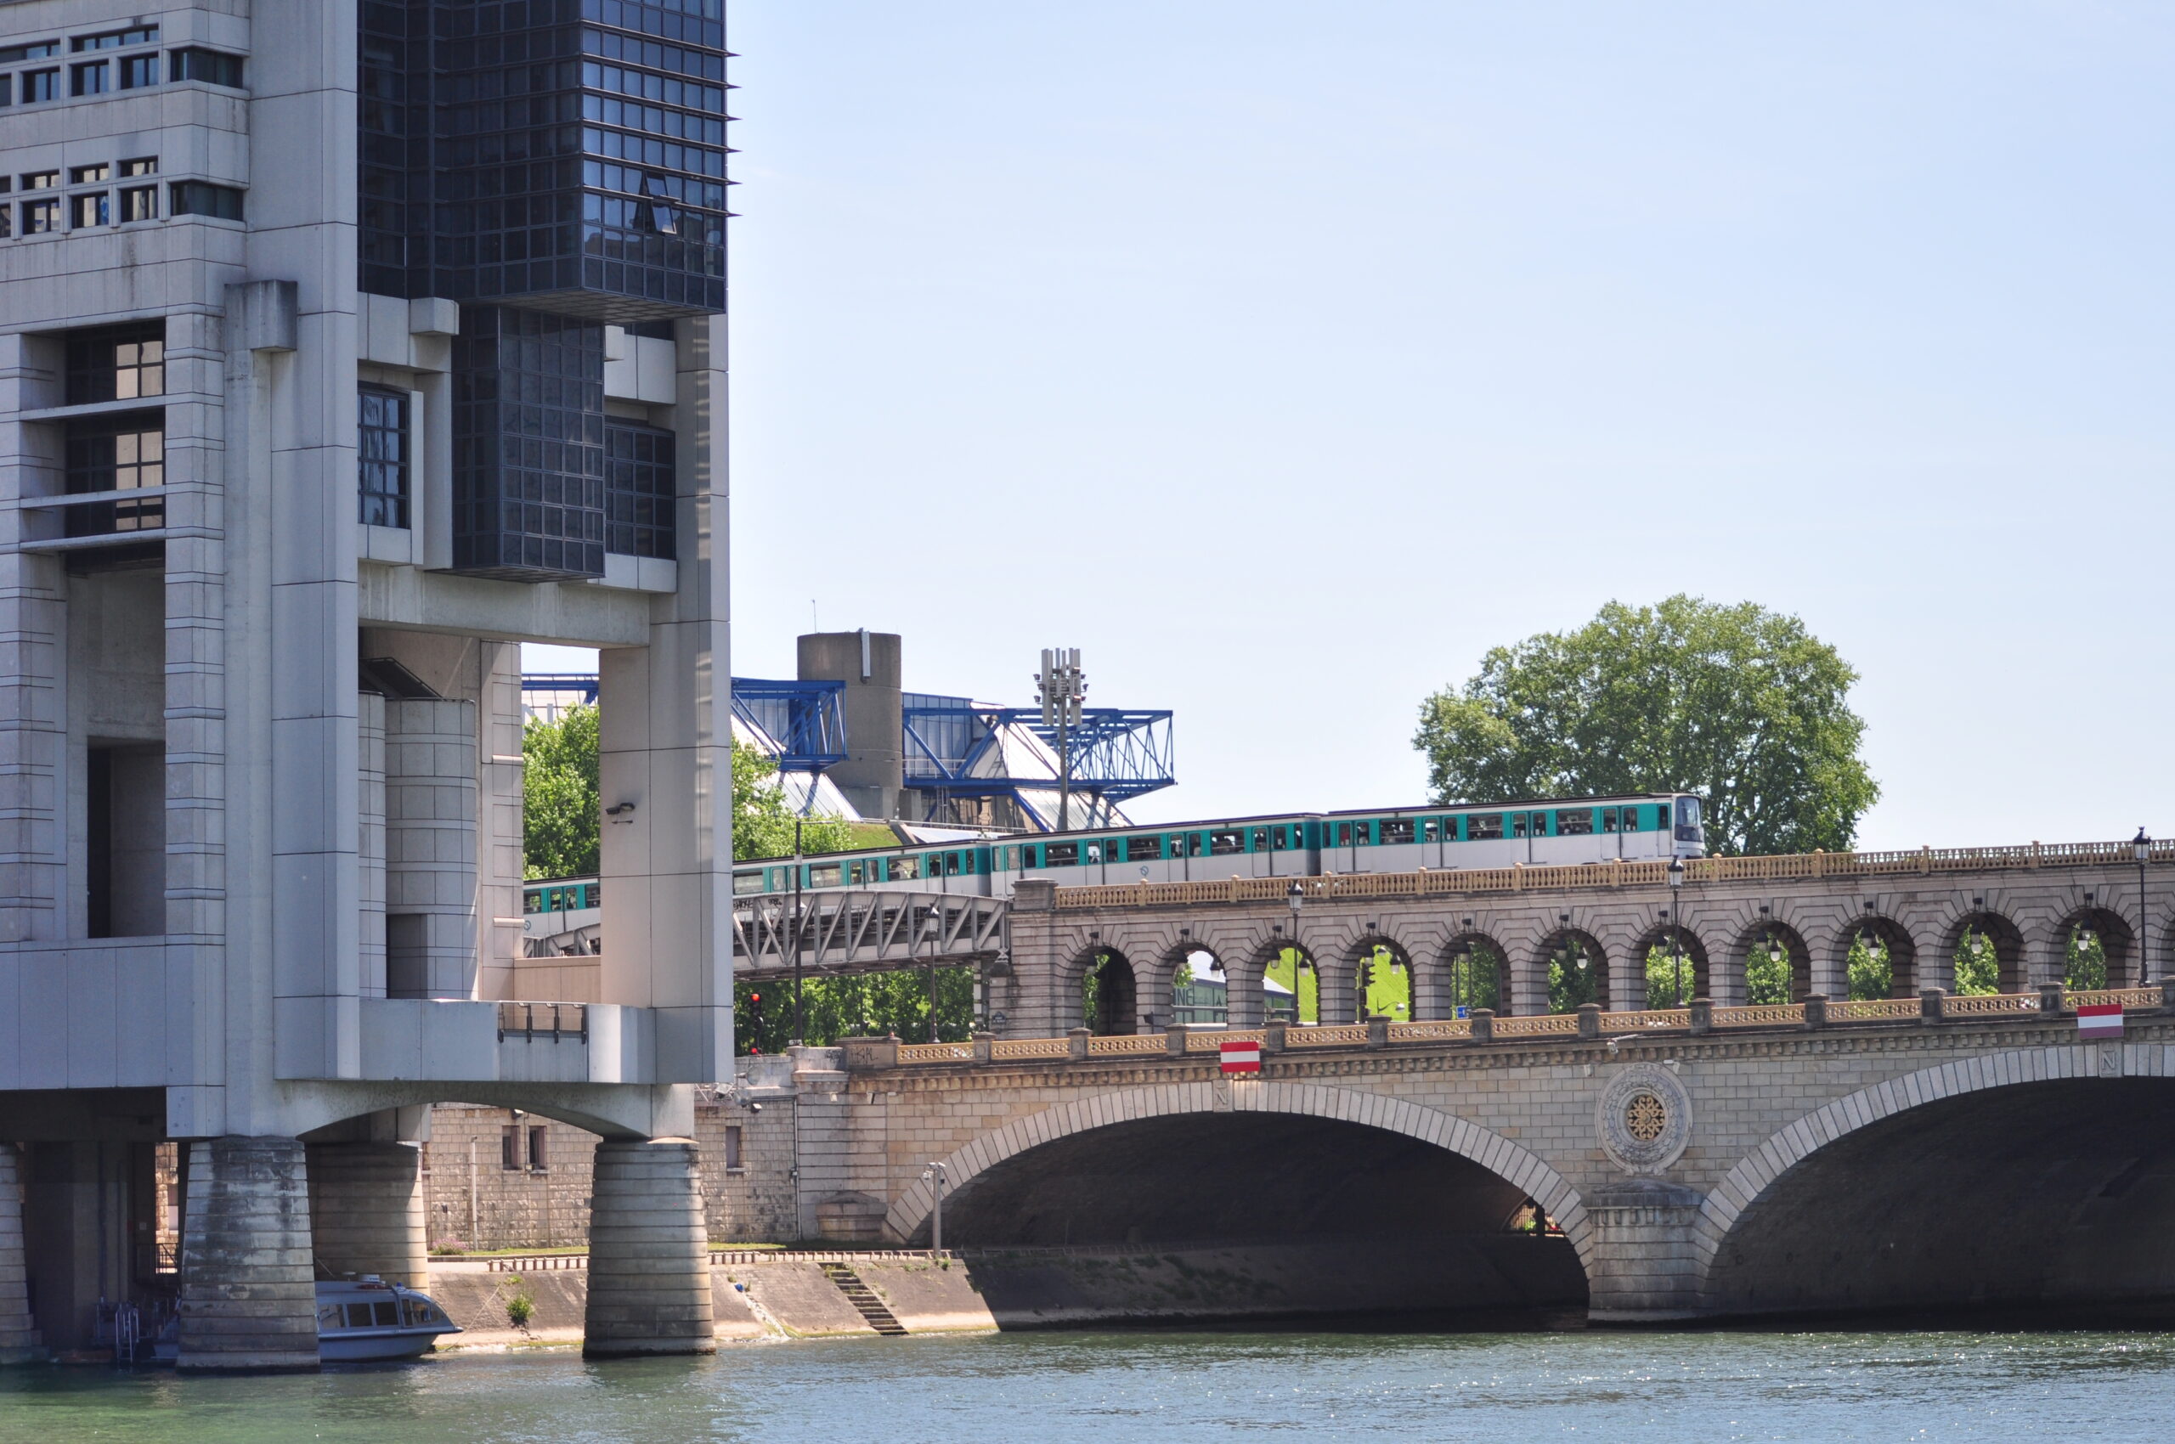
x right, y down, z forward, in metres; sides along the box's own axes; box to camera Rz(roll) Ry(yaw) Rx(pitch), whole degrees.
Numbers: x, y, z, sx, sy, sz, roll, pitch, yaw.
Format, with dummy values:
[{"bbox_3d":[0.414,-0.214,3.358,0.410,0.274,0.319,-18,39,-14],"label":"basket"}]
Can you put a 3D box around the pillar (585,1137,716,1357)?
[{"bbox_3d":[-12.490,15.075,181.068,3.650,6.147,3.650,-1,-4,0],"label":"pillar"}]

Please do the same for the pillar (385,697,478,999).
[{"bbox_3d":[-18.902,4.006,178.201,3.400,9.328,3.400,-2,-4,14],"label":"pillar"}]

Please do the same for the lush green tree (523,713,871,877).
[{"bbox_3d":[-16.927,7.470,275.001,14.500,15.792,13.000,-3,-5,35],"label":"lush green tree"}]

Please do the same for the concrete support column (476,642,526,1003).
[{"bbox_3d":[-17.782,3.371,184.844,1.900,11.283,1.900,-3,-5,35],"label":"concrete support column"}]

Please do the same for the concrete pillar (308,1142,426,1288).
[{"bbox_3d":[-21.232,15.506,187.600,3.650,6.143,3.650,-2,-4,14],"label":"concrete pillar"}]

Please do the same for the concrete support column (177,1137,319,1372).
[{"bbox_3d":[-22.170,14.113,167.500,3.650,6.156,3.650,-1,-4,0],"label":"concrete support column"}]

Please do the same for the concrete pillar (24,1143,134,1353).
[{"bbox_3d":[-29.111,15.125,182.484,1.960,6.096,2.260,-3,-5,35],"label":"concrete pillar"}]

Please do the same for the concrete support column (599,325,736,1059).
[{"bbox_3d":[-12.029,-0.583,181.072,4.200,21.843,0.950,-3,-5,35],"label":"concrete support column"}]

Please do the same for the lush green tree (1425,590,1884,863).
[{"bbox_3d":[23.964,4.679,272.002,20.000,20.305,19.000,-3,-5,35],"label":"lush green tree"}]

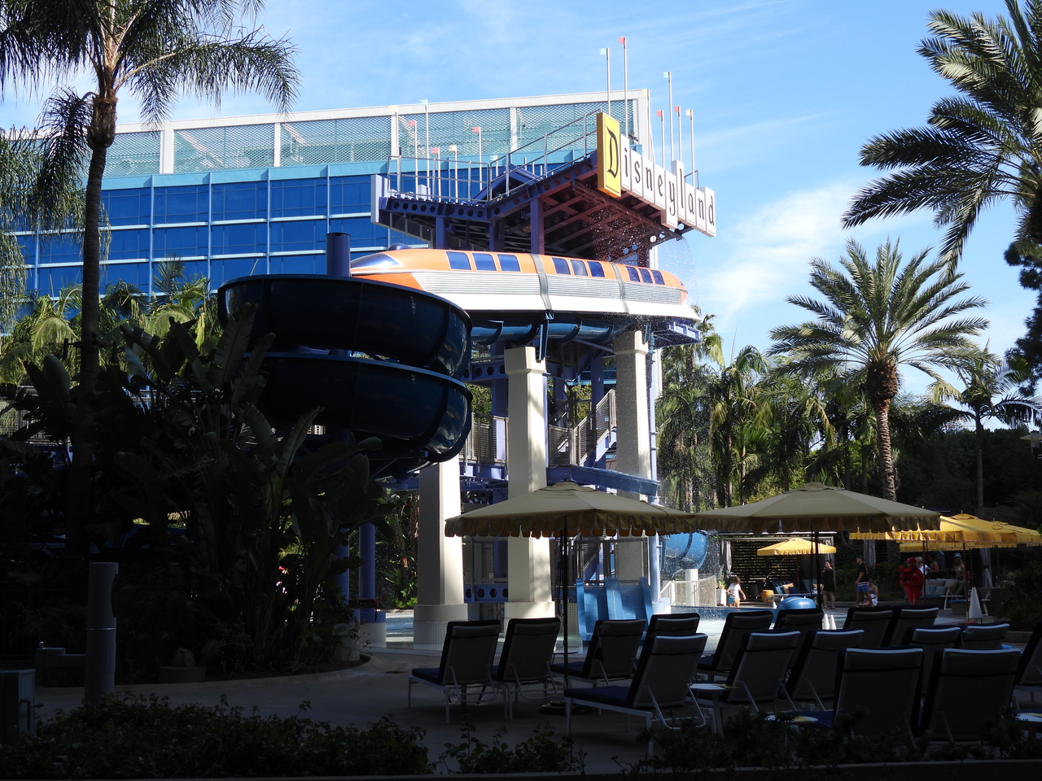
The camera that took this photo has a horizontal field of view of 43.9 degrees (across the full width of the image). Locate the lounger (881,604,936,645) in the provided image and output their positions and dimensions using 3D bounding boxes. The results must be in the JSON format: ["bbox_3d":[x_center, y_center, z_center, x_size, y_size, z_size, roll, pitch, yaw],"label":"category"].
[{"bbox_3d":[4.763,3.358,16.954,0.683,1.051,1.612,2,-8,-22],"label":"lounger"}]

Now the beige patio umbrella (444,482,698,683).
[{"bbox_3d":[0.556,2.329,14.684,2.907,2.578,2.774,-2,-8,13],"label":"beige patio umbrella"}]

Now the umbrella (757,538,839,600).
[{"bbox_3d":[10.044,6.618,46.952,2.856,2.443,2.754,-3,-8,20],"label":"umbrella"}]

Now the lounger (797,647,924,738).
[{"bbox_3d":[2.508,2.412,9.716,0.683,1.051,1.612,0,-8,-3],"label":"lounger"}]

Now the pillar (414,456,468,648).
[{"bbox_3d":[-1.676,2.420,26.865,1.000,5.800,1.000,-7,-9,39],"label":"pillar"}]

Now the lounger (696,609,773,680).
[{"bbox_3d":[2.503,3.370,16.452,0.690,1.070,1.680,3,-8,-25],"label":"lounger"}]

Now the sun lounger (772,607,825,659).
[{"bbox_3d":[3.145,3.375,16.561,0.690,1.070,1.680,3,-8,-25],"label":"sun lounger"}]

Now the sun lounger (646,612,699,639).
[{"bbox_3d":[1.566,3.332,16.057,0.690,1.070,1.680,2,-8,-22],"label":"sun lounger"}]

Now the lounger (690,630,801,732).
[{"bbox_3d":[1.980,2.773,12.364,0.683,1.051,1.612,3,-9,-26],"label":"lounger"}]

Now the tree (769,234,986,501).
[{"bbox_3d":[13.796,1.066,48.720,7.956,13.837,7.548,-1,-8,0],"label":"tree"}]

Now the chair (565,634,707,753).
[{"bbox_3d":[1.144,2.892,12.626,0.690,1.070,1.680,3,-8,-25],"label":"chair"}]

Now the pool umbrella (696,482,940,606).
[{"bbox_3d":[3.763,2.493,16.356,3.050,2.750,2.950,-3,-8,14],"label":"pool umbrella"}]

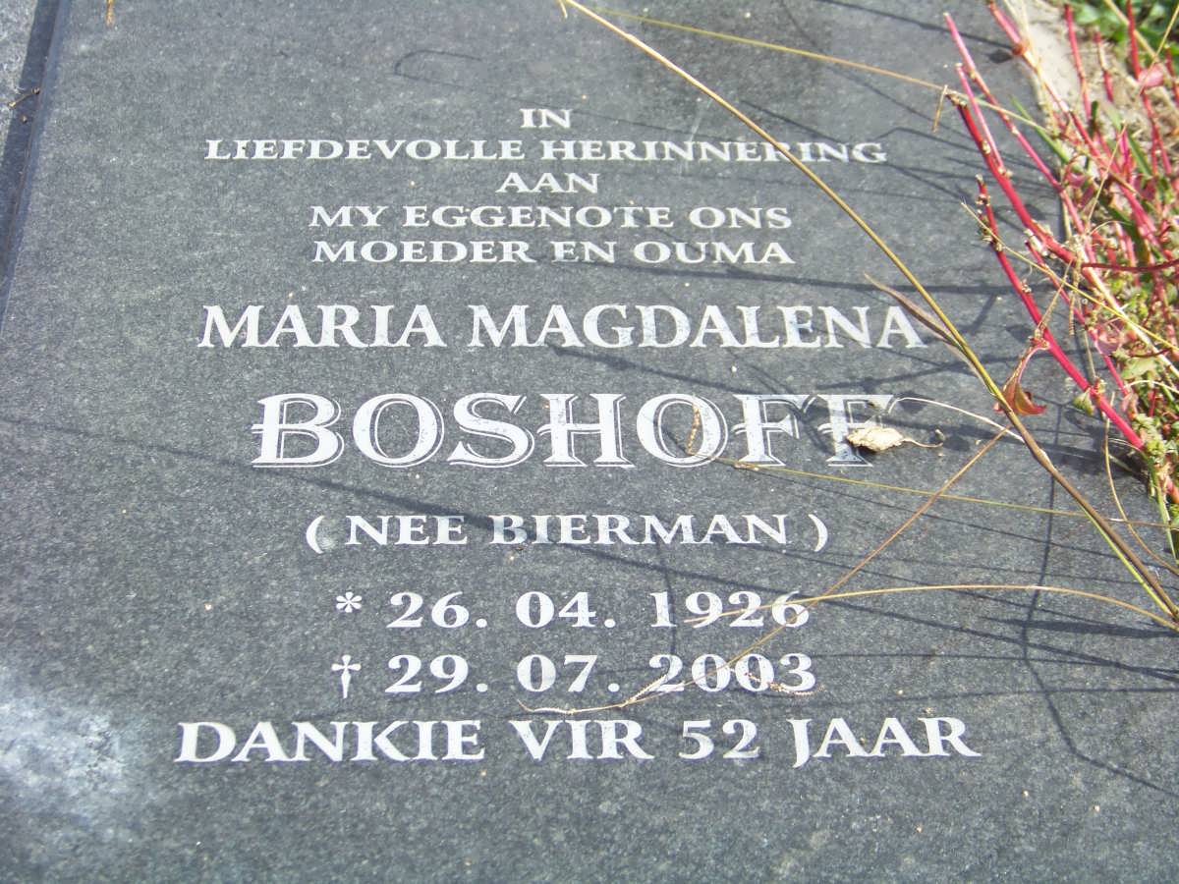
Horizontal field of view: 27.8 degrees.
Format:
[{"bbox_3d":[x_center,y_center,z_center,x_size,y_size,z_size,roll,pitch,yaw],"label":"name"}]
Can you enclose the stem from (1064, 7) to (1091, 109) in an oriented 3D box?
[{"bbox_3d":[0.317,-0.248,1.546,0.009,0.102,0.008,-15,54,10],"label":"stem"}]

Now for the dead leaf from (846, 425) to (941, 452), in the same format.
[{"bbox_3d":[0.177,-0.002,1.387,0.054,0.008,0.015,2,42,-1],"label":"dead leaf"}]

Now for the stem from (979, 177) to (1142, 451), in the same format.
[{"bbox_3d":[0.262,-0.069,1.336,0.024,0.201,0.018,-27,29,20],"label":"stem"}]

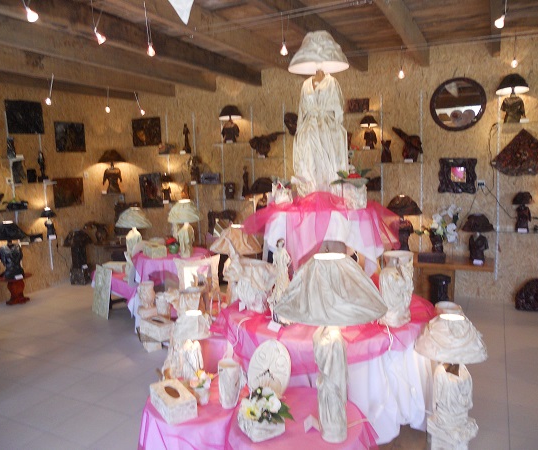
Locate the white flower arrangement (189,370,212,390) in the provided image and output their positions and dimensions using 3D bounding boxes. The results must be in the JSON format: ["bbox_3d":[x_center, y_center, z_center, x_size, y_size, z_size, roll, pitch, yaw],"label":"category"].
[{"bbox_3d":[-0.328,0.748,2.250,0.103,0.090,0.095,-3,7,-9],"label":"white flower arrangement"}]

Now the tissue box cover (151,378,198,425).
[{"bbox_3d":[-0.434,0.799,2.130,0.128,0.079,0.235,-6,9,-31],"label":"tissue box cover"}]

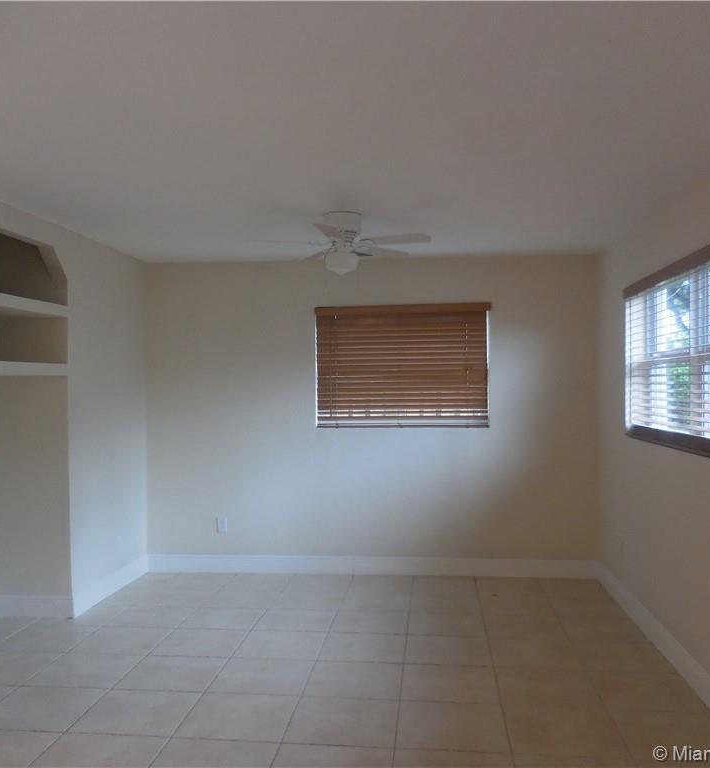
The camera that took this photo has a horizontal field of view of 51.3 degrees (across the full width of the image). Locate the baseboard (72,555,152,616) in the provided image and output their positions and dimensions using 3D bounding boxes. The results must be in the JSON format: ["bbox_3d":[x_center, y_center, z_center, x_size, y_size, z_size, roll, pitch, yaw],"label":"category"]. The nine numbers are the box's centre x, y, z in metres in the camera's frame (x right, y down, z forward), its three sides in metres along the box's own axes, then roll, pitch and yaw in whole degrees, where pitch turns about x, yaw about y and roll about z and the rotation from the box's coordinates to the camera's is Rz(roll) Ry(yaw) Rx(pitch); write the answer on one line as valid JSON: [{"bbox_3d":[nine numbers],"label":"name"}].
[{"bbox_3d":[-1.715,1.414,5.267,0.020,0.138,1.200,0,0,6],"label":"baseboard"}]

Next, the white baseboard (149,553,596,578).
[{"bbox_3d":[0.079,1.406,5.696,3.450,0.138,0.020,0,0,6],"label":"white baseboard"}]

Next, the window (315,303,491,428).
[{"bbox_3d":[0.361,-0.133,5.628,1.335,0.925,0.080,0,0,6],"label":"window"}]

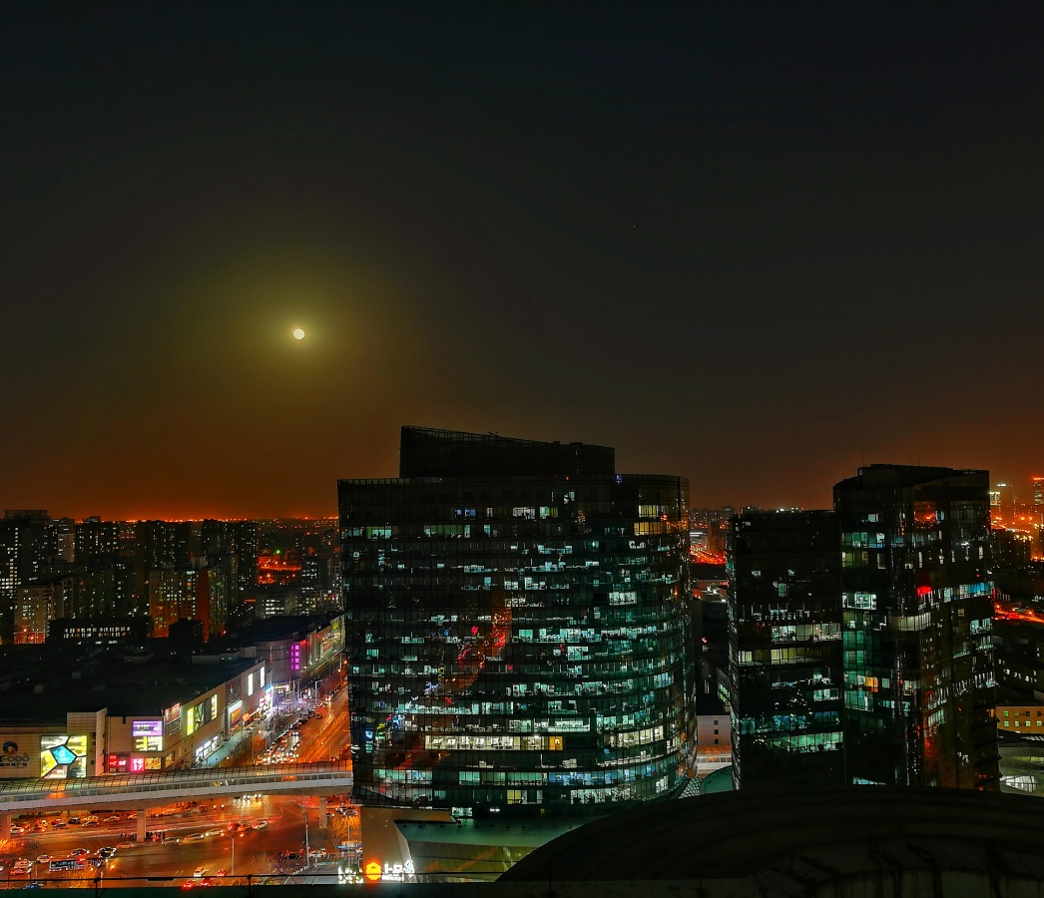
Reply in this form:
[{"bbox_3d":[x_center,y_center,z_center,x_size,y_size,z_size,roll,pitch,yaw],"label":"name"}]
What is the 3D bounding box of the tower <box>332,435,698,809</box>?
[{"bbox_3d":[2.000,41.060,223.430,85.000,93.000,42.000,0,-3,-3],"label":"tower"}]

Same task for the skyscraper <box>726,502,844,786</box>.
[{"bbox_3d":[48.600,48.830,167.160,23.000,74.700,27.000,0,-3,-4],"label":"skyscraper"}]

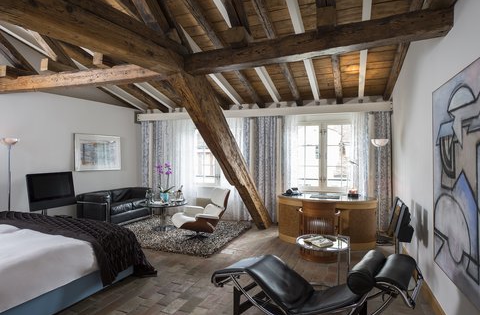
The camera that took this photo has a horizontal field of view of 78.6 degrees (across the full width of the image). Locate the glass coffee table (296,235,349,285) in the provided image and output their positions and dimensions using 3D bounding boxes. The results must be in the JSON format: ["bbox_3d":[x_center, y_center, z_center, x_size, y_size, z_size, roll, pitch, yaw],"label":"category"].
[{"bbox_3d":[0.800,1.100,2.800,0.520,0.600,0.520,0,0,19],"label":"glass coffee table"}]

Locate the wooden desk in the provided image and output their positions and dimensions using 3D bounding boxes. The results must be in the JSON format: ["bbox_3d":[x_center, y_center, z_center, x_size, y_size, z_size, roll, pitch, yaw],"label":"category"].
[{"bbox_3d":[1.370,1.020,4.680,1.530,0.720,0.780,0,0,19],"label":"wooden desk"}]

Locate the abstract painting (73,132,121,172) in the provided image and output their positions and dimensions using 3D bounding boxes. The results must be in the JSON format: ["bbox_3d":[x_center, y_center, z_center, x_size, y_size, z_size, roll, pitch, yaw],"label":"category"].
[{"bbox_3d":[-2.970,-0.070,6.220,0.040,0.740,1.080,0,0,25],"label":"abstract painting"}]

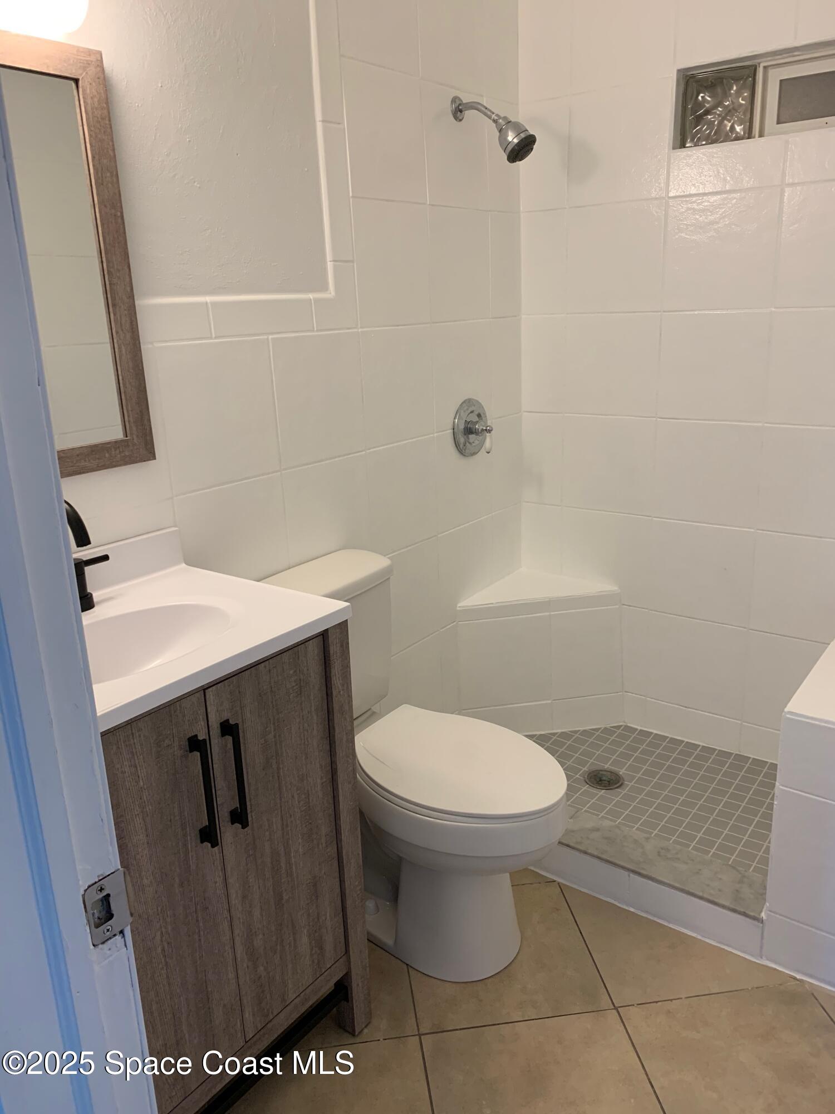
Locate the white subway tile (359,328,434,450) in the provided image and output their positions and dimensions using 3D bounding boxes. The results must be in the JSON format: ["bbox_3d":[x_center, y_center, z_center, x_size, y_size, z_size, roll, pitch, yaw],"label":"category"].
[{"bbox_3d":[-0.051,-0.458,2.234,0.010,0.302,0.297,10,21,36],"label":"white subway tile"}]

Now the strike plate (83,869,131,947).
[{"bbox_3d":[-0.262,0.295,0.706,0.005,0.057,0.039,11,21,37],"label":"strike plate"}]

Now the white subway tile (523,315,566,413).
[{"bbox_3d":[0.408,-0.617,2.690,0.157,0.302,0.010,10,21,36],"label":"white subway tile"}]

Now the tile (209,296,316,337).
[{"bbox_3d":[-0.337,-0.529,1.837,0.011,0.072,0.299,10,21,36],"label":"tile"}]

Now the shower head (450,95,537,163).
[{"bbox_3d":[0.205,-1.141,2.220,0.236,0.187,0.088,10,21,36],"label":"shower head"}]

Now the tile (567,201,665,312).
[{"bbox_3d":[0.566,-0.852,2.400,0.294,0.295,0.010,10,21,36],"label":"tile"}]

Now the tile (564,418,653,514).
[{"bbox_3d":[0.603,-0.288,2.630,0.305,0.302,0.010,11,21,37],"label":"tile"}]

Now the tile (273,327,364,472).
[{"bbox_3d":[-0.231,-0.375,1.977,0.010,0.295,0.294,10,21,36],"label":"tile"}]

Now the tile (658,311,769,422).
[{"bbox_3d":[0.815,-0.524,2.311,0.294,0.295,0.010,10,21,36],"label":"tile"}]

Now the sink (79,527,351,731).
[{"bbox_3d":[-0.496,0.101,1.370,0.474,0.101,0.622,10,21,36],"label":"sink"}]

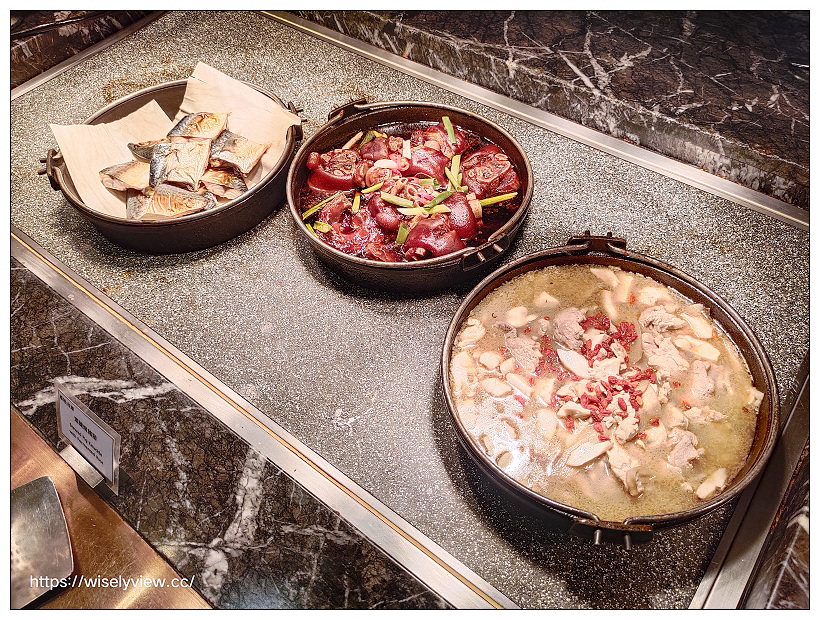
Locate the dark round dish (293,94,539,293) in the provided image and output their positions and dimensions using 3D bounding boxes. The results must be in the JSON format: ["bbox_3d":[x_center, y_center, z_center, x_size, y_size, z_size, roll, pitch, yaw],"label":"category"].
[{"bbox_3d":[0.000,-0.177,0.882,0.357,0.073,0.388,-1,54,1],"label":"dark round dish"}]

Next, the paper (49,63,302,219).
[{"bbox_3d":[-0.365,-0.251,0.924,0.296,0.099,0.305,36,63,24],"label":"paper"}]

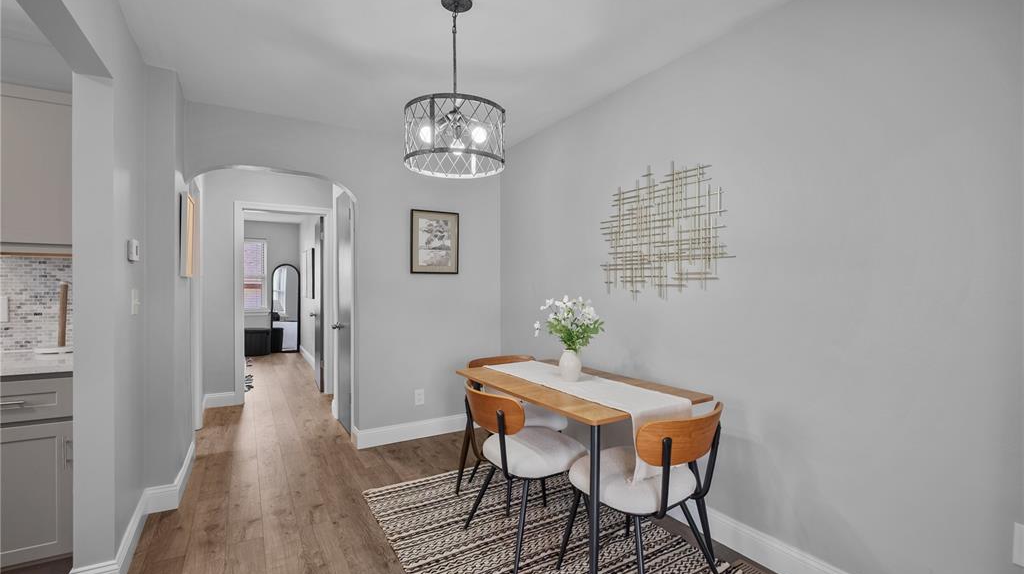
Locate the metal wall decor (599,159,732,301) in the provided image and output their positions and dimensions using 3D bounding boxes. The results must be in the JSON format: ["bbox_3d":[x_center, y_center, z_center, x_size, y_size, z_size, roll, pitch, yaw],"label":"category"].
[{"bbox_3d":[0.805,-0.292,2.340,0.045,0.740,0.870,0,0,-32],"label":"metal wall decor"}]

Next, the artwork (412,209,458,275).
[{"bbox_3d":[-0.633,-0.368,3.557,0.422,0.522,0.025,0,0,-32],"label":"artwork"}]

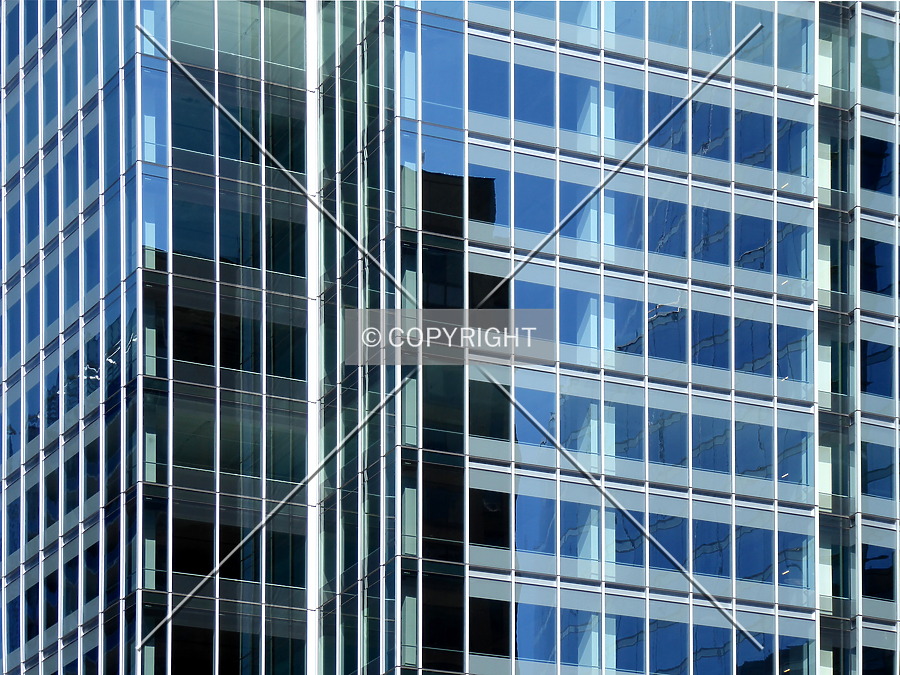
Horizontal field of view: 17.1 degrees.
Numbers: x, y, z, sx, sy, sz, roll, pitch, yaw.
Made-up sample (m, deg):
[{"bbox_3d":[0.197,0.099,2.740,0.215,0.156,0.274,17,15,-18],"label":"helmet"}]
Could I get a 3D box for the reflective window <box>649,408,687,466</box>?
[{"bbox_3d":[7.601,3.497,104.447,1.605,1.821,0.100,4,-10,-25],"label":"reflective window"}]

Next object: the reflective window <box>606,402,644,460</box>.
[{"bbox_3d":[6.280,3.360,107.020,1.590,2.020,0.100,0,0,-28],"label":"reflective window"}]

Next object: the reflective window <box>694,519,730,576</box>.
[{"bbox_3d":[8.310,6.680,95.060,1.400,1.670,0.100,5,-11,-25],"label":"reflective window"}]

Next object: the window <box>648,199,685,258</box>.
[{"bbox_3d":[7.840,-3.970,107.820,1.610,2.040,0.100,0,0,-28],"label":"window"}]

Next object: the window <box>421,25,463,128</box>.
[{"bbox_3d":[-0.290,-9.050,103.670,1.640,3.470,0.100,0,0,-28],"label":"window"}]

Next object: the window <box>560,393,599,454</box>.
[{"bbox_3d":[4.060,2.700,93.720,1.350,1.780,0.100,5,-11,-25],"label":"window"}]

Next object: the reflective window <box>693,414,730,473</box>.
[{"bbox_3d":[9.201,3.732,105.180,1.628,1.834,0.100,4,-10,-25],"label":"reflective window"}]

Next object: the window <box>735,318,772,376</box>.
[{"bbox_3d":[11.110,0.370,109.490,1.660,2.070,0.100,0,0,-28],"label":"window"}]

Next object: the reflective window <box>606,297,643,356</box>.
[{"bbox_3d":[6.059,-0.414,104.358,1.592,1.814,0.100,4,-10,-25],"label":"reflective window"}]

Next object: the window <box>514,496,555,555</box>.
[{"bbox_3d":[2.877,6.363,101.690,1.607,1.854,0.100,4,-10,-25],"label":"window"}]

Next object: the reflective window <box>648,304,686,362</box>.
[{"bbox_3d":[7.647,-0.136,105.077,1.615,1.826,0.100,4,-10,-25],"label":"reflective window"}]

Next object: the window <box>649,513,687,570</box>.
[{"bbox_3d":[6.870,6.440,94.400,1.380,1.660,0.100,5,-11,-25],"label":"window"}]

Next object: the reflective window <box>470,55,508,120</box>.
[{"bbox_3d":[1.336,-8.644,103.458,1.623,1.907,0.100,4,-10,-25],"label":"reflective window"}]

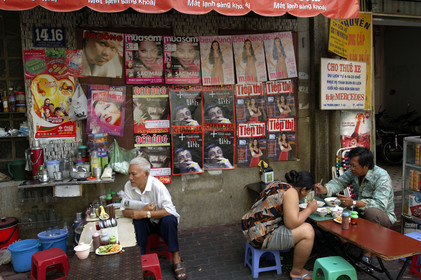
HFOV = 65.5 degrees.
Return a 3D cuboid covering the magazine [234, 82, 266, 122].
[{"bbox_3d":[0.496,-0.439,3.978,0.369,0.471,0.020,-4,3,-11],"label":"magazine"}]

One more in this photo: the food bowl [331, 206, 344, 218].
[{"bbox_3d":[1.079,0.615,2.779,0.115,0.075,0.115,-2,5,0],"label":"food bowl"}]

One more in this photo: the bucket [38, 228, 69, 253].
[{"bbox_3d":[-1.478,1.014,3.085,0.287,0.250,0.287,-2,3,0],"label":"bucket"}]

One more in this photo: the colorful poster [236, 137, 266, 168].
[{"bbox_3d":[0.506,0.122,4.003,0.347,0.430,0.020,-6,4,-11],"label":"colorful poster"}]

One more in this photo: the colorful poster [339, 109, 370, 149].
[{"bbox_3d":[1.955,-0.129,4.385,0.469,0.505,0.010,-3,5,-17],"label":"colorful poster"}]

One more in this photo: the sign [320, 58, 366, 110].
[{"bbox_3d":[1.708,-0.697,4.169,0.728,0.631,0.025,-3,3,-22],"label":"sign"}]

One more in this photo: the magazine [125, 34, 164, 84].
[{"bbox_3d":[-0.717,-0.884,3.607,0.408,0.537,0.010,-3,5,-15],"label":"magazine"}]

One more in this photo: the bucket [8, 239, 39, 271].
[{"bbox_3d":[-1.624,1.035,2.871,0.280,0.240,0.280,-2,3,0],"label":"bucket"}]

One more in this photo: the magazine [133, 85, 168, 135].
[{"bbox_3d":[-0.670,-0.340,3.745,0.401,0.526,0.020,-1,3,-11],"label":"magazine"}]

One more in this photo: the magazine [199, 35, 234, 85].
[{"bbox_3d":[0.084,-0.921,3.822,0.393,0.562,0.010,-5,5,-15],"label":"magazine"}]

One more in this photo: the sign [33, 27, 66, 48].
[{"bbox_3d":[-1.643,-1.048,3.345,0.298,0.199,0.015,-3,5,-15],"label":"sign"}]

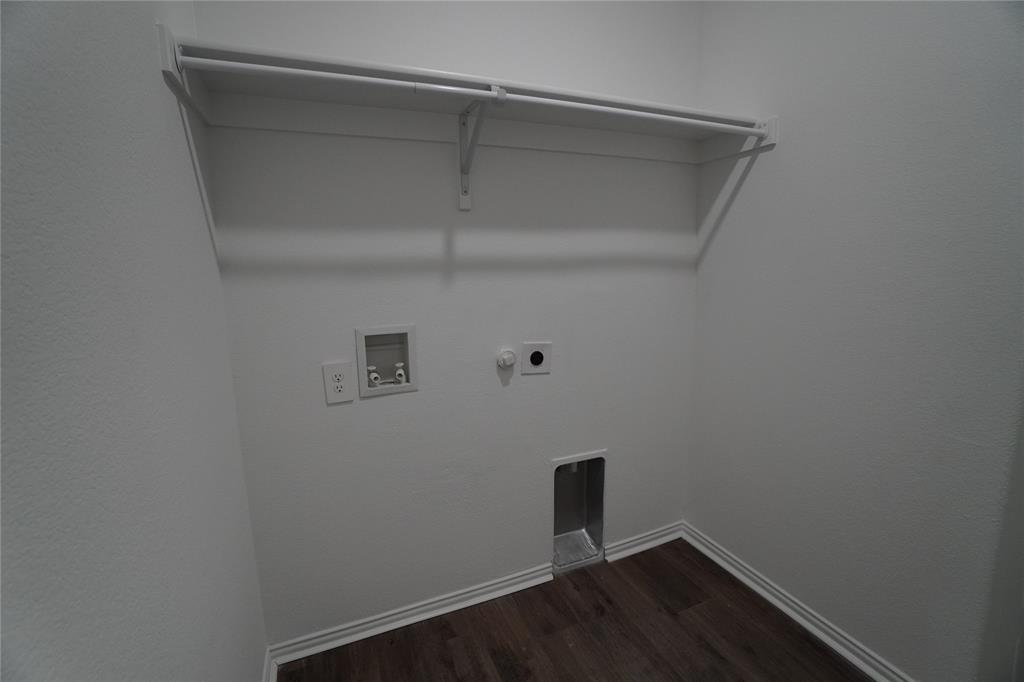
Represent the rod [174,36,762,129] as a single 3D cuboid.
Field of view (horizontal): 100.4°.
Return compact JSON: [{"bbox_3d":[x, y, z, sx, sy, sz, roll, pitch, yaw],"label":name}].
[{"bbox_3d":[0.078,-0.691,1.189,1.665,0.023,0.025,-5,9,-21],"label":"rod"}]

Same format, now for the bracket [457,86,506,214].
[{"bbox_3d":[-0.097,-0.542,1.244,0.035,0.252,0.338,-5,9,-21],"label":"bracket"}]

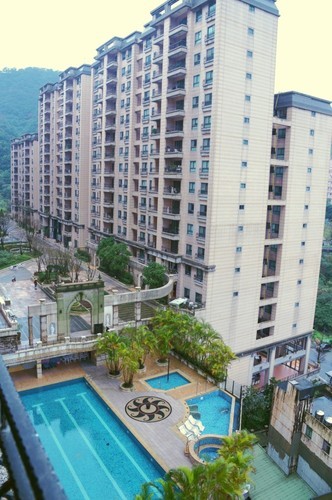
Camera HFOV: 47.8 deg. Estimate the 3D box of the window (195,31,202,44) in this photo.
[{"bbox_3d":[4.493,-29.353,51.779,0.200,1.480,1.420,-4,11,-31],"label":"window"}]

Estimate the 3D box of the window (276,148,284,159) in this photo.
[{"bbox_3d":[19.375,-16.289,63.349,1.874,1.874,0.200,-5,13,-34],"label":"window"}]

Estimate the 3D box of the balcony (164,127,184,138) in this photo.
[{"bbox_3d":[1.530,-17.729,56.870,1.100,1.350,3.700,-4,11,-31],"label":"balcony"}]

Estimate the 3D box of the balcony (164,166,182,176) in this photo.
[{"bbox_3d":[1.183,-12.631,61.478,1.500,1.500,4.700,-4,12,-34],"label":"balcony"}]

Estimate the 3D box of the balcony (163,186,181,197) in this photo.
[{"bbox_3d":[1.283,-9.241,62.171,1.500,1.500,3.798,-5,13,-34],"label":"balcony"}]

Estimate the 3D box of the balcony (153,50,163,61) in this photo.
[{"bbox_3d":[-0.606,-31.929,62.056,1.500,1.300,3.255,-5,13,-34],"label":"balcony"}]

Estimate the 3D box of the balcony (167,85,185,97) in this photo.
[{"bbox_3d":[1.849,-25.354,59.157,1.500,1.500,4.600,-4,12,-34],"label":"balcony"}]

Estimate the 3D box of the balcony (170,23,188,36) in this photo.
[{"bbox_3d":[2.133,-33.713,57.500,1.500,1.400,3.650,-5,13,-34],"label":"balcony"}]

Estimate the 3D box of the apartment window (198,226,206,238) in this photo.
[{"bbox_3d":[5.592,-2.686,57.104,0.220,1.825,1.578,-5,13,-34],"label":"apartment window"}]

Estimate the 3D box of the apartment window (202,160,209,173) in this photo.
[{"bbox_3d":[5.526,-11.537,51.866,0.200,1.480,1.450,-4,11,-31],"label":"apartment window"}]

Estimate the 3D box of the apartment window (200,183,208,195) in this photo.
[{"bbox_3d":[5.776,-9.114,55.936,0.220,1.776,1.529,-5,13,-34],"label":"apartment window"}]

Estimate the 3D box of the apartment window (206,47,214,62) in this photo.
[{"bbox_3d":[6.267,-27.335,52.545,0.220,1.750,1.600,-4,12,-34],"label":"apartment window"}]

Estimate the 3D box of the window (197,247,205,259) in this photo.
[{"bbox_3d":[5.140,0.475,53.920,0.200,1.480,1.450,-4,11,-31],"label":"window"}]

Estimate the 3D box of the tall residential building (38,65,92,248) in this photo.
[{"bbox_3d":[-26.703,-25.852,113.338,13.500,46.000,37.000,-5,13,-34],"label":"tall residential building"}]

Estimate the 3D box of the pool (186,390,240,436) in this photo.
[{"bbox_3d":[4.629,17.745,40.703,5.324,1.200,8.349,4,11,10],"label":"pool"}]

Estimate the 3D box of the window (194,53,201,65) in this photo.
[{"bbox_3d":[4.682,-27.927,54.902,0.200,1.500,1.420,-4,12,-34],"label":"window"}]

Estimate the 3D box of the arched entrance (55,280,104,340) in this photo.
[{"bbox_3d":[-10.056,7.104,43.940,5.700,6.550,1.100,-4,11,-31],"label":"arched entrance"}]

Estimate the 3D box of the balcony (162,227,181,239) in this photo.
[{"bbox_3d":[0.963,-2.604,59.542,1.100,1.350,3.700,-4,11,-31],"label":"balcony"}]

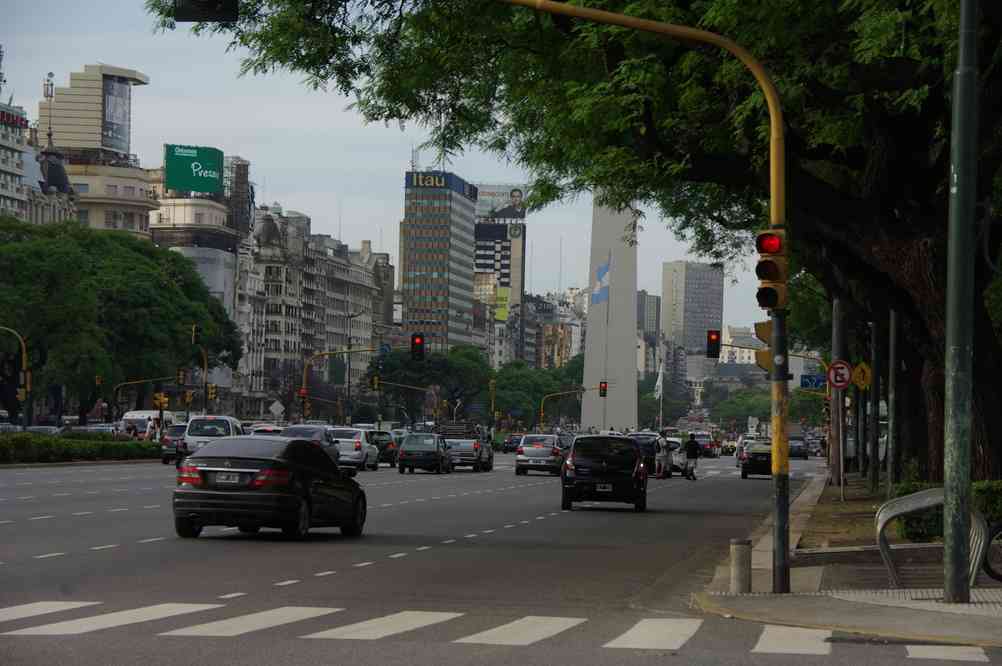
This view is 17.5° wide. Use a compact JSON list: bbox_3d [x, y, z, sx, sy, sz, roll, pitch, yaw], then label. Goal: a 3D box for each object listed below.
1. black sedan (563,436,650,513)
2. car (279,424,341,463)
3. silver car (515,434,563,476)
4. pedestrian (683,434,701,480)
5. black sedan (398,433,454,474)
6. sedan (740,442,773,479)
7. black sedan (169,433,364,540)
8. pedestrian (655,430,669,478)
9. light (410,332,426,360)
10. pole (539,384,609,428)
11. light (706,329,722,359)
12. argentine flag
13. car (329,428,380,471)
[{"bbox_3d":[2.177,2.865,67.172,1.750,1.550,4.100,1,-2,3],"label":"black sedan"},{"bbox_3d":[-6.690,4.058,113.661,1.750,1.600,4.300,1,-2,6],"label":"car"},{"bbox_3d":[1.545,4.455,118.937,1.670,1.460,4.050,1,-2,6],"label":"silver car"},{"bbox_3d":[6.752,4.394,115.000,0.520,1.650,0.380,1,-2,-18],"label":"pedestrian"},{"bbox_3d":[-2.796,4.445,120.000,1.640,1.430,4.000,1,-2,6],"label":"black sedan"},{"bbox_3d":[9.775,4.705,121.000,1.670,1.440,4.200,1,-2,6],"label":"sedan"},{"bbox_3d":[-3.336,2.279,47.900,1.770,1.420,4.580,0,-2,14],"label":"black sedan"},{"bbox_3d":[5.723,4.368,116.000,0.420,1.720,0.500,2,-2,-25],"label":"pedestrian"},{"bbox_3d":[-4.235,0.734,167.000,0.620,1.350,0.400,1,-2,6],"label":"light"},{"bbox_3d":[6.846,7.777,303.000,6.300,6.200,0.500,1,-2,6],"label":"pole"},{"bbox_3d":[9.573,0.530,146.000,0.520,1.150,0.360,1,-2,6],"label":"light"},{"bbox_3d":[10.605,-5.780,345.000,2.300,5.400,0.800,1,-2,0],"label":"argentine flag"},{"bbox_3d":[-5.751,4.434,123.500,1.700,1.550,4.150,1,-2,6],"label":"car"}]

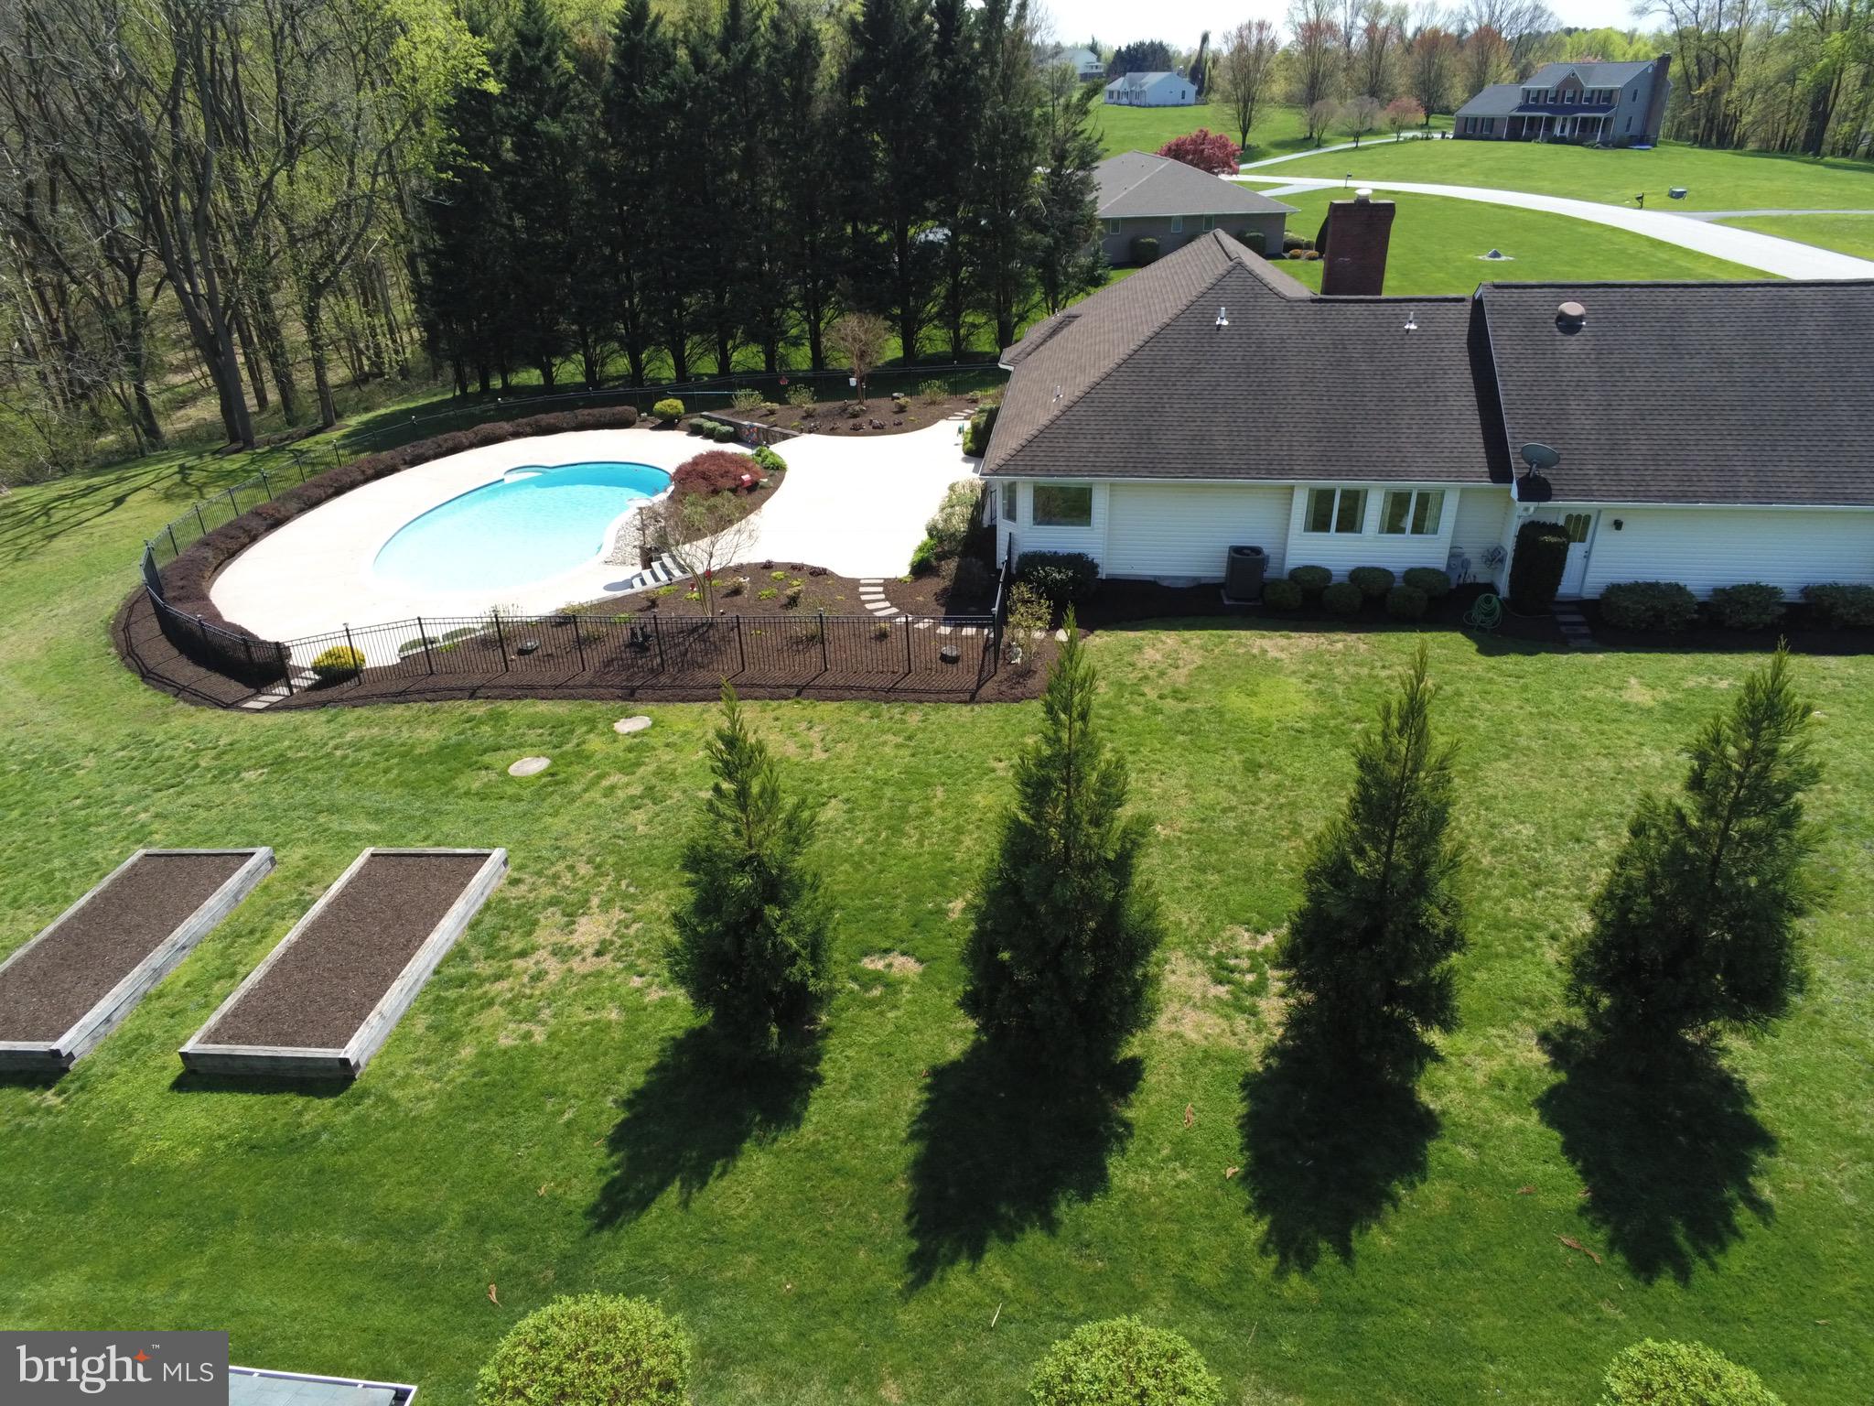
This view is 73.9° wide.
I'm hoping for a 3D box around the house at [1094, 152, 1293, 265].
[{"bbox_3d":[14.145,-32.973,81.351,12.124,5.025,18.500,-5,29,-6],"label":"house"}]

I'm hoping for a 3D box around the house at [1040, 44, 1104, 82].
[{"bbox_3d":[32.235,-152.591,298.000,13.000,8.000,9.500,13,32,26],"label":"house"}]

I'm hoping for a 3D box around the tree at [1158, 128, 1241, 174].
[{"bbox_3d":[21.884,-45.455,104.311,7.070,4.950,7.070,-2,28,0],"label":"tree"}]

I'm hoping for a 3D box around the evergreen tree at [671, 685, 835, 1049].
[{"bbox_3d":[-2.412,2.034,16.028,2.200,4.961,2.200,-2,28,0],"label":"evergreen tree"}]

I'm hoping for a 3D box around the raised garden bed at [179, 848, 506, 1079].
[{"bbox_3d":[-8.590,3.693,18.650,2.434,0.348,4.893,0,27,7],"label":"raised garden bed"}]

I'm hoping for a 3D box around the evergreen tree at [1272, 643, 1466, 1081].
[{"bbox_3d":[5.462,1.740,15.163,2.400,5.369,2.400,-2,28,0],"label":"evergreen tree"}]

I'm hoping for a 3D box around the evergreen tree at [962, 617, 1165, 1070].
[{"bbox_3d":[1.603,1.593,15.453,2.700,5.814,2.700,-2,28,0],"label":"evergreen tree"}]

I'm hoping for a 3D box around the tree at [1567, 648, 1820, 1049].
[{"bbox_3d":[9.285,1.732,14.809,2.650,5.269,2.650,-2,28,0],"label":"tree"}]

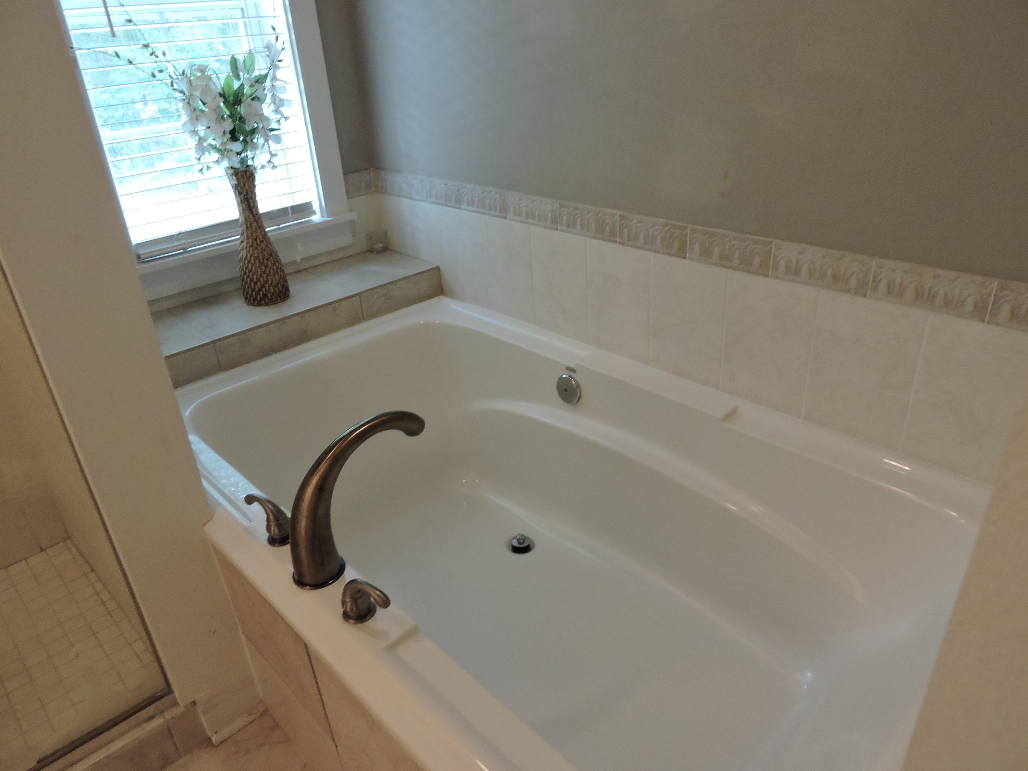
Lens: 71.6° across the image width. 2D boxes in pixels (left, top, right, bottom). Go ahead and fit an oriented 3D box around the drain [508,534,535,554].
[{"bbox_3d":[0.017,0.413,1.903,0.075,0.037,0.075,-3,27,2],"label":"drain"}]

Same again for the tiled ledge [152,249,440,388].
[{"bbox_3d":[-0.735,-0.209,2.154,1.037,0.100,0.346,-26,35,-36],"label":"tiled ledge"}]

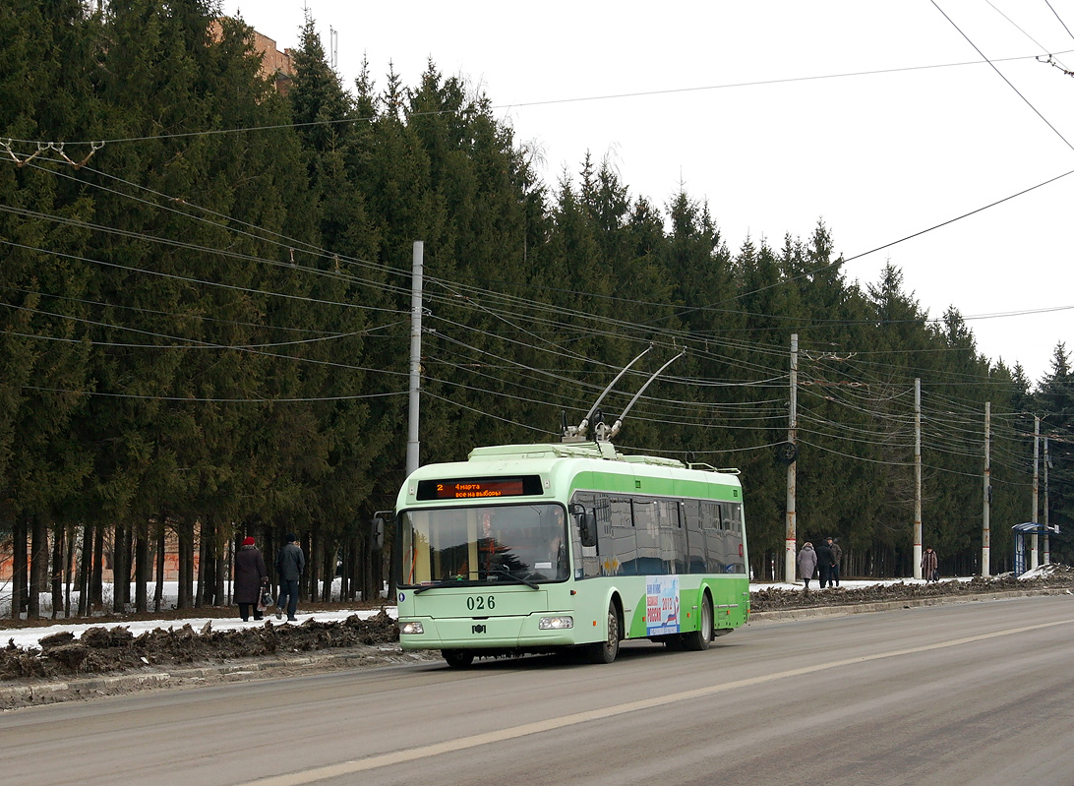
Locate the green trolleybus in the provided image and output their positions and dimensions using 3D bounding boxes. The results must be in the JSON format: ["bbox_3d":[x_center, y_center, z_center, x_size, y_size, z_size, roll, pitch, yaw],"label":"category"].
[{"bbox_3d":[0.886,2.580,40.300,2.550,3.200,11.600,-3,-4,17],"label":"green trolleybus"}]

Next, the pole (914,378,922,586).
[{"bbox_3d":[17.500,3.937,115.863,0.340,9.230,0.340,0,-3,20],"label":"pole"}]

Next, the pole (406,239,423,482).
[{"bbox_3d":[-2.959,0.725,61.000,0.300,8.800,0.300,0,-4,19],"label":"pole"}]

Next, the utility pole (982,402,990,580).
[{"bbox_3d":[23.821,5.138,133.463,0.340,9.230,0.340,0,-3,20],"label":"utility pole"}]

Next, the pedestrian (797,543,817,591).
[{"bbox_3d":[9.218,5.883,86.000,0.620,1.620,0.450,-1,-4,12],"label":"pedestrian"}]

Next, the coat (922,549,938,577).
[{"bbox_3d":[17.596,7.686,113.000,0.680,1.250,0.450,-1,-4,15],"label":"coat"}]

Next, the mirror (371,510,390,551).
[{"bbox_3d":[-2.270,2.001,36.400,0.270,0.560,0.200,-4,-5,35],"label":"mirror"}]

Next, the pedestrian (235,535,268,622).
[{"bbox_3d":[-5.482,3.582,48.500,0.600,1.640,0.450,-1,-4,19],"label":"pedestrian"}]

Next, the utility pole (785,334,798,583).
[{"bbox_3d":[9.510,2.427,93.763,0.350,9.250,0.350,0,-3,20],"label":"utility pole"}]

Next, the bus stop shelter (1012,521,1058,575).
[{"bbox_3d":[24.900,7.858,126.000,2.000,2.750,4.000,-1,-4,19],"label":"bus stop shelter"}]

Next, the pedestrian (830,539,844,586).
[{"bbox_3d":[10.529,5.994,89.300,0.580,1.750,0.400,-1,-4,30],"label":"pedestrian"}]

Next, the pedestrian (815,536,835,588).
[{"bbox_3d":[10.078,5.965,88.300,0.640,1.750,0.420,0,-3,18],"label":"pedestrian"}]

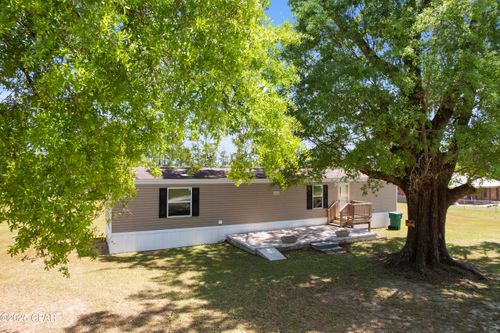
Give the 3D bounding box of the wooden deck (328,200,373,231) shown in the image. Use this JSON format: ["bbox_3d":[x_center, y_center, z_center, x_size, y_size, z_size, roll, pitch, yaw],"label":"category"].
[{"bbox_3d":[6.162,3.179,19.157,2.263,1.782,1.411,1,-1,-25],"label":"wooden deck"}]

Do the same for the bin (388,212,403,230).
[{"bbox_3d":[9.884,3.705,20.664,0.830,1.100,0.660,1,-1,-30],"label":"bin"}]

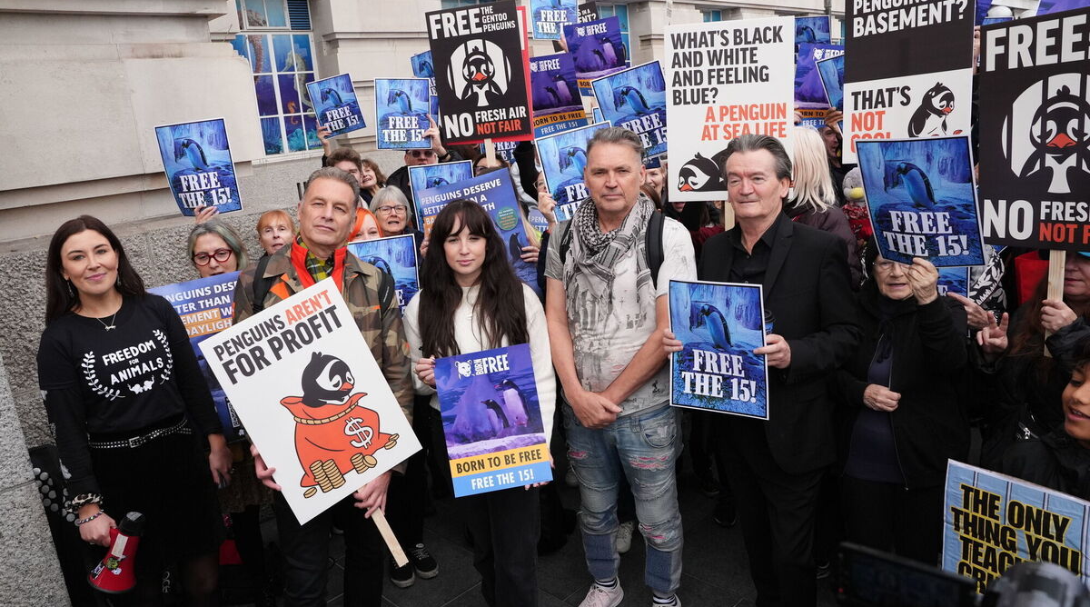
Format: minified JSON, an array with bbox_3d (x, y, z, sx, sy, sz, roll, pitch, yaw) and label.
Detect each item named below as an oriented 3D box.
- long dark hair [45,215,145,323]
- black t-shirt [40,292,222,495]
[{"bbox_3d":[-1.335,-0.100,2.165,0.250,0.310,0.240,-13,15,-31],"label":"long dark hair"},{"bbox_3d":[-1.270,0.276,2.231,0.470,0.620,0.270,-14,16,-35],"label":"black t-shirt"}]

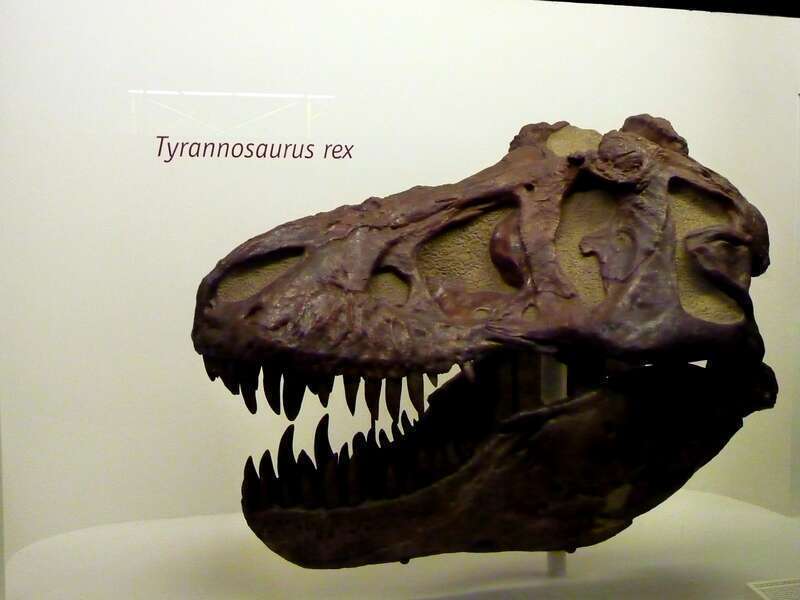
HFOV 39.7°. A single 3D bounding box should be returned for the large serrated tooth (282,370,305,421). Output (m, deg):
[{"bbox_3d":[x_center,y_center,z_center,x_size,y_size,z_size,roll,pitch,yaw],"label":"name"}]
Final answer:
[{"bbox_3d":[-0.234,0.210,2.440,0.046,0.108,0.040,0,5,-5],"label":"large serrated tooth"}]

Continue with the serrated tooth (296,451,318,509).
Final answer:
[{"bbox_3d":[-0.204,0.396,2.450,0.047,0.126,0.040,0,5,-5],"label":"serrated tooth"}]

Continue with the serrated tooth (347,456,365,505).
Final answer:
[{"bbox_3d":[-0.098,0.401,2.450,0.038,0.108,0.032,0,5,-5],"label":"serrated tooth"}]

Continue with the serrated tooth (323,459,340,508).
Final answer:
[{"bbox_3d":[-0.151,0.405,2.450,0.038,0.108,0.032,0,5,-5],"label":"serrated tooth"}]

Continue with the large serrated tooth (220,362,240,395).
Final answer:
[{"bbox_3d":[-0.381,0.176,2.490,0.043,0.070,0.037,-6,5,23],"label":"large serrated tooth"}]

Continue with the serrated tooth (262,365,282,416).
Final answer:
[{"bbox_3d":[-0.282,0.198,2.450,0.042,0.108,0.036,-6,5,-5],"label":"serrated tooth"}]

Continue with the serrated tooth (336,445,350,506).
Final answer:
[{"bbox_3d":[-0.126,0.391,2.470,0.030,0.135,0.030,0,5,-5],"label":"serrated tooth"}]

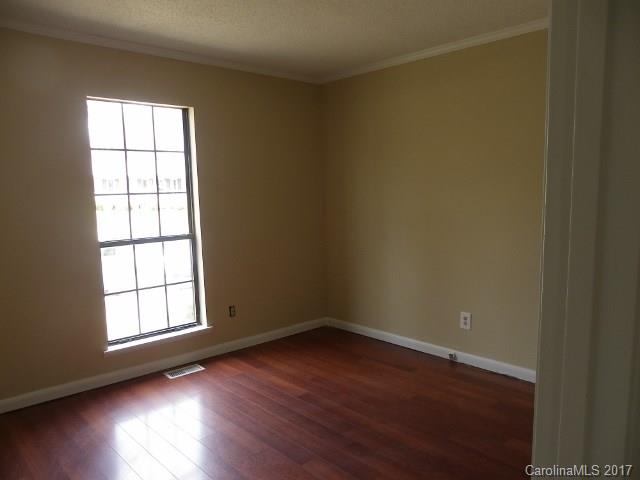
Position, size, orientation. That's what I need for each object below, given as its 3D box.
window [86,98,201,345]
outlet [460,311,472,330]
[{"bbox_3d":[-1.312,-0.132,3.661,0.790,1.750,0.060,-6,8,-42],"label":"window"},{"bbox_3d":[1.118,0.624,3.691,0.014,0.122,0.078,-6,8,-42],"label":"outlet"}]

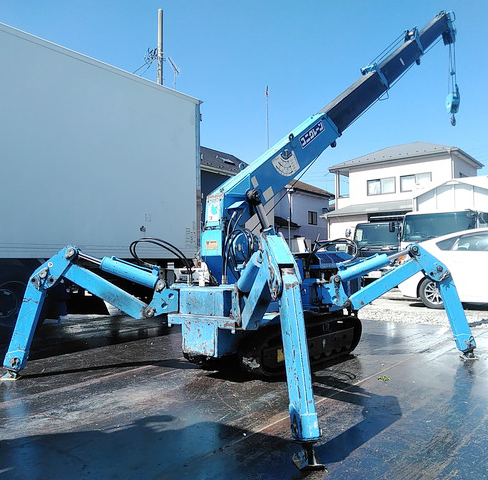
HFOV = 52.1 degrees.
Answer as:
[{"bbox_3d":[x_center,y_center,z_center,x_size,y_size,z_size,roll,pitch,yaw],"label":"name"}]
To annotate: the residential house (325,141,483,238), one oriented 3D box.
[{"bbox_3d":[9.057,-1.762,28.189,7.055,7.617,6.612,-3,-4,37],"label":"residential house"}]

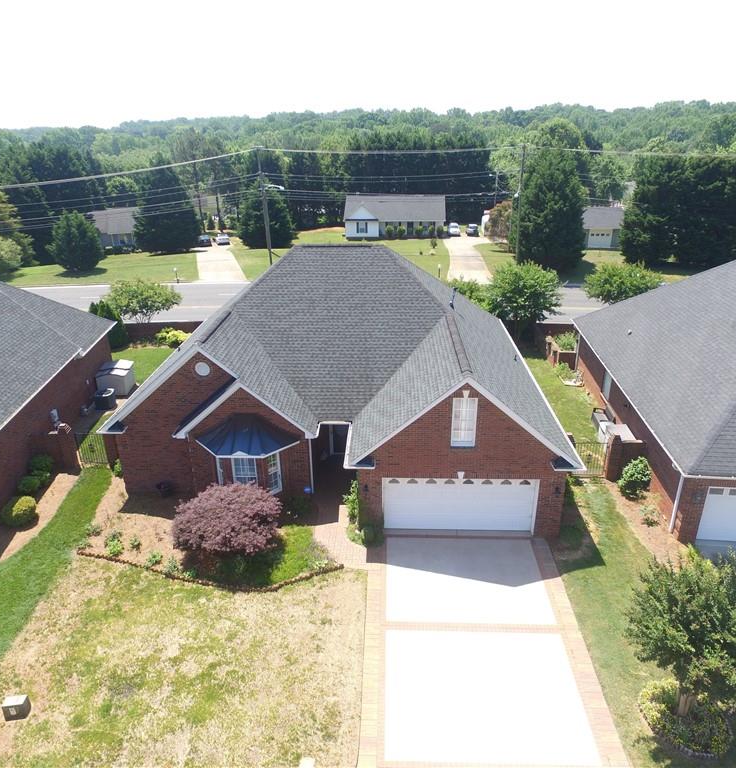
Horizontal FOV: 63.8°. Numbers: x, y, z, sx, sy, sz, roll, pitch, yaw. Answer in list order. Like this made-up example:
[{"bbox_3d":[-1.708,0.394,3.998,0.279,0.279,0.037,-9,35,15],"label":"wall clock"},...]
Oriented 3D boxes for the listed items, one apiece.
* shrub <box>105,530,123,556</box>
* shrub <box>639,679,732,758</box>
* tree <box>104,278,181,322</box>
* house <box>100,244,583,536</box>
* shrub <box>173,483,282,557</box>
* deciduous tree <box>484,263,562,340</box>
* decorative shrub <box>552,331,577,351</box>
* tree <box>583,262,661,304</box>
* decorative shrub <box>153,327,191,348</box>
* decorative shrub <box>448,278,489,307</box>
[{"bbox_3d":[-8.167,5.133,19.084,0.600,0.600,0.600,0,23,2],"label":"shrub"},{"bbox_3d":[7.227,7.502,13.427,1.950,0.570,1.750,0,23,2],"label":"shrub"},{"bbox_3d":[-14.840,-5.047,39.359,4.800,3.700,4.500,0,23,2],"label":"tree"},{"bbox_3d":[-1.161,-1.506,24.990,16.010,7.920,15.680,0,23,2],"label":"house"},{"bbox_3d":[-4.398,4.347,18.692,3.350,2.050,3.000,0,23,2],"label":"shrub"},{"bbox_3d":[9.108,-4.596,35.335,4.300,5.150,4.100,0,23,2],"label":"deciduous tree"},{"bbox_3d":[11.025,-2.233,33.535,1.200,1.750,1.200,0,23,2],"label":"decorative shrub"},{"bbox_3d":[15.596,-5.182,37.191,4.500,4.600,4.400,0,23,2],"label":"tree"},{"bbox_3d":[-12.050,-2.876,36.895,2.400,1.350,1.600,0,23,2],"label":"decorative shrub"},{"bbox_3d":[6.399,-4.657,37.495,2.900,3.650,2.800,0,23,2],"label":"decorative shrub"}]

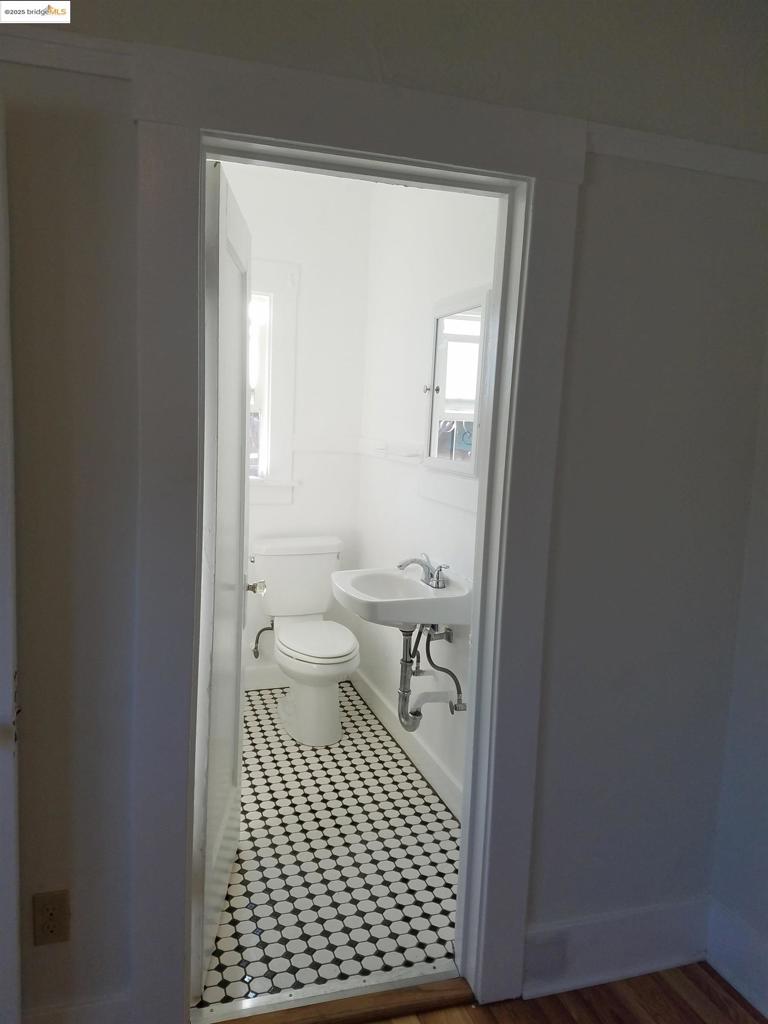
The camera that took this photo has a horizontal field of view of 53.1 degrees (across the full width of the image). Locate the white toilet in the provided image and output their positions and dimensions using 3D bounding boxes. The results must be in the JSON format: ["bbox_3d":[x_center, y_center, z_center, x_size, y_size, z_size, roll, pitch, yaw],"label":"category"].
[{"bbox_3d":[-0.358,0.576,3.528,0.440,0.792,0.750,-1,8,-19],"label":"white toilet"}]

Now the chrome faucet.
[{"bbox_3d":[0.130,0.215,2.809,0.175,0.100,0.180,-1,8,-19],"label":"chrome faucet"}]

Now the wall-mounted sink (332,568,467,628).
[{"bbox_3d":[0.038,0.315,2.825,0.393,0.180,0.480,-1,8,-19],"label":"wall-mounted sink"}]

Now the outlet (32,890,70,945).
[{"bbox_3d":[-0.674,0.823,1.558,0.071,0.115,0.008,0,8,-18],"label":"outlet"}]

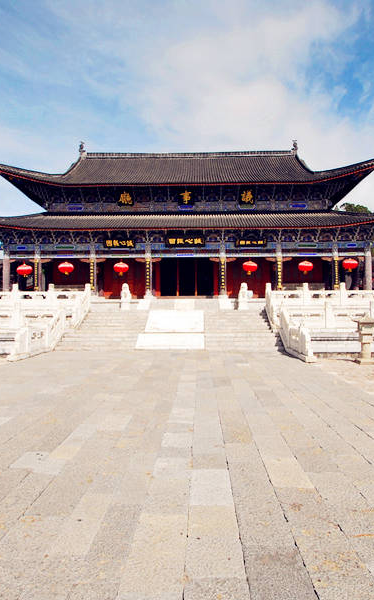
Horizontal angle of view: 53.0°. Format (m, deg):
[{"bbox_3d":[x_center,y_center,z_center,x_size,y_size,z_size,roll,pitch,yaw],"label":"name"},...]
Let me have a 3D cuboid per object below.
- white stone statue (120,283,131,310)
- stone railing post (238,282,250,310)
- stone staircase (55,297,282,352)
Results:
[{"bbox_3d":[-4.250,-0.243,26.000,0.700,1.930,0.800,0,-2,2],"label":"white stone statue"},{"bbox_3d":[3.239,-0.199,21.500,0.680,1.600,0.680,0,-1,2],"label":"stone railing post"},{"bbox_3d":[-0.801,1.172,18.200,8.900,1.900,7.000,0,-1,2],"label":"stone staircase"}]

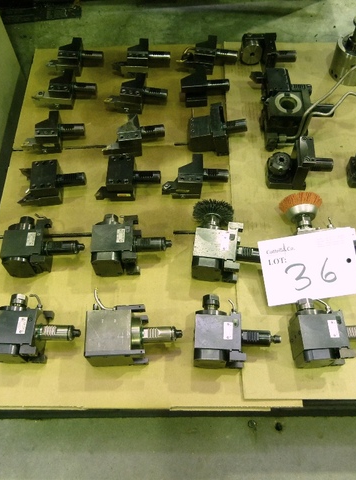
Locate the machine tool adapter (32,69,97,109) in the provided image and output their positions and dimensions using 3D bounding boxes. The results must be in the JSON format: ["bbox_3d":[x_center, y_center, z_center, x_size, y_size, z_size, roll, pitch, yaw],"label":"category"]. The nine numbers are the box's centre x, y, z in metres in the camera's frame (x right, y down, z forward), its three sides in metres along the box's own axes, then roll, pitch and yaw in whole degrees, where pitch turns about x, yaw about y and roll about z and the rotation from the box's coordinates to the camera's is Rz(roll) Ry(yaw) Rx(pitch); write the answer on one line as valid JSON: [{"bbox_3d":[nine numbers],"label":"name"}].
[{"bbox_3d":[-0.286,-0.390,1.186,0.159,0.061,0.090,5,62,4],"label":"machine tool adapter"}]

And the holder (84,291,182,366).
[{"bbox_3d":[-0.082,0.173,0.923,0.181,0.075,0.134,-2,59,1],"label":"holder"}]

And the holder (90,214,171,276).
[{"bbox_3d":[-0.097,0.006,1.024,0.169,0.075,0.128,-1,59,2],"label":"holder"}]

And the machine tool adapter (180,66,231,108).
[{"bbox_3d":[0.077,-0.425,1.284,0.135,0.062,0.088,-2,59,1],"label":"machine tool adapter"}]

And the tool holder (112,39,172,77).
[{"bbox_3d":[-0.096,-0.491,1.238,0.153,0.061,0.094,0,61,1],"label":"tool holder"}]

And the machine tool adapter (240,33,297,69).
[{"bbox_3d":[0.253,-0.524,1.294,0.157,0.070,0.083,-1,60,1],"label":"machine tool adapter"}]

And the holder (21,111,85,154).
[{"bbox_3d":[-0.308,-0.270,1.164,0.149,0.060,0.087,-1,60,1],"label":"holder"}]

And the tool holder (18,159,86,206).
[{"bbox_3d":[-0.306,-0.139,1.126,0.169,0.062,0.089,-4,59,-1],"label":"tool holder"}]

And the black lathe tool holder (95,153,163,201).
[{"bbox_3d":[-0.121,-0.152,1.127,0.160,0.062,0.097,-1,59,2],"label":"black lathe tool holder"}]

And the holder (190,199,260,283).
[{"bbox_3d":[0.114,0.004,0.947,0.164,0.090,0.152,4,61,3],"label":"holder"}]

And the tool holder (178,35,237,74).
[{"bbox_3d":[0.086,-0.519,1.300,0.170,0.060,0.089,-1,60,1],"label":"tool holder"}]

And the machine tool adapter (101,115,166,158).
[{"bbox_3d":[-0.108,-0.263,1.156,0.155,0.060,0.082,-7,60,-3],"label":"machine tool adapter"}]

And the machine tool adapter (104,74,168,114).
[{"bbox_3d":[-0.103,-0.375,1.175,0.158,0.061,0.090,6,62,4],"label":"machine tool adapter"}]

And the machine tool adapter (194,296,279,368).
[{"bbox_3d":[0.110,0.168,0.858,0.158,0.090,0.127,1,61,2],"label":"machine tool adapter"}]

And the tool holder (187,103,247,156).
[{"bbox_3d":[0.103,-0.285,1.193,0.156,0.072,0.117,-3,59,0],"label":"tool holder"}]

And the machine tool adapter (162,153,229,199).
[{"bbox_3d":[0.042,-0.148,1.088,0.155,0.060,0.084,0,60,1],"label":"machine tool adapter"}]

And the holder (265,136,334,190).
[{"bbox_3d":[0.275,-0.174,1.046,0.147,0.084,0.086,0,61,1],"label":"holder"}]

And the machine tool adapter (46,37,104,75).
[{"bbox_3d":[-0.285,-0.515,1.305,0.154,0.060,0.086,-1,60,1],"label":"machine tool adapter"}]

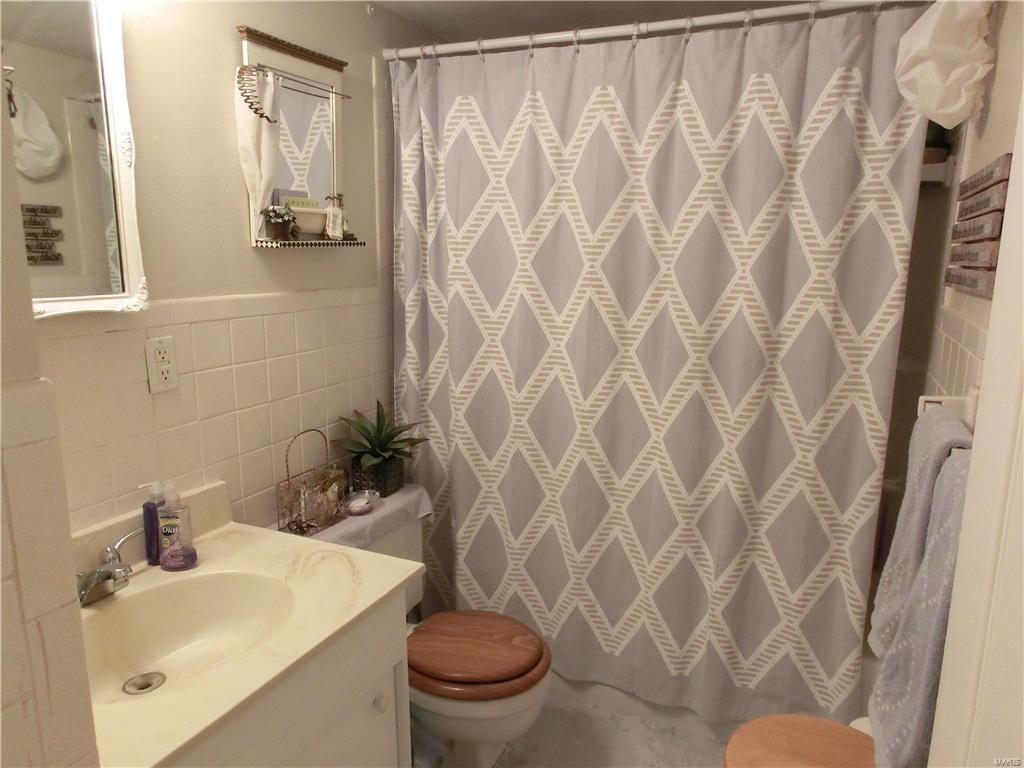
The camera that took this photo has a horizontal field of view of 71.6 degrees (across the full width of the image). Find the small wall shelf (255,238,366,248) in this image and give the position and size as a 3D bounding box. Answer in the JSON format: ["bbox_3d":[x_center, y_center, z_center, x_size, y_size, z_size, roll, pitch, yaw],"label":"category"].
[{"bbox_3d":[-0.505,-0.358,1.813,0.080,0.018,0.335,5,12,24],"label":"small wall shelf"}]

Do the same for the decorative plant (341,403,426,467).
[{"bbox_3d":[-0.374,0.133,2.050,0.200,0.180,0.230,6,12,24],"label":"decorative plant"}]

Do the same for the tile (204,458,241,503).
[{"bbox_3d":[-0.683,0.235,1.669,0.010,0.108,0.108,5,12,24],"label":"tile"}]

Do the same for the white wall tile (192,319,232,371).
[{"bbox_3d":[-0.677,-0.086,1.599,0.009,0.108,0.108,6,12,24],"label":"white wall tile"}]

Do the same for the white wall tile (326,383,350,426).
[{"bbox_3d":[-0.503,0.056,2.061,0.010,0.109,0.109,5,12,24],"label":"white wall tile"}]

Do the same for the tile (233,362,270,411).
[{"bbox_3d":[-0.640,0.002,1.743,0.010,0.109,0.109,5,12,24],"label":"tile"}]

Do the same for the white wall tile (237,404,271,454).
[{"bbox_3d":[-0.637,0.109,1.747,0.010,0.108,0.108,5,12,24],"label":"white wall tile"}]

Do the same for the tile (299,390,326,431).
[{"bbox_3d":[-0.549,0.074,1.962,0.010,0.109,0.109,5,12,24],"label":"tile"}]

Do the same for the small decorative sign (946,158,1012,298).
[{"bbox_3d":[0.807,-0.261,1.245,0.013,0.213,0.505,6,12,24],"label":"small decorative sign"}]

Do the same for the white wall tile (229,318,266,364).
[{"bbox_3d":[-0.631,-0.105,1.697,0.009,0.108,0.108,6,12,24],"label":"white wall tile"}]

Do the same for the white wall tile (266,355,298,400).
[{"bbox_3d":[-0.586,-0.015,1.815,0.009,0.108,0.108,6,12,24],"label":"white wall tile"}]

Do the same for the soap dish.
[{"bbox_3d":[-0.405,0.328,1.925,0.095,0.038,0.115,5,12,24],"label":"soap dish"}]

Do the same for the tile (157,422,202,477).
[{"bbox_3d":[-0.728,0.145,1.551,0.010,0.108,0.108,5,12,24],"label":"tile"}]

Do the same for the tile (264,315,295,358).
[{"bbox_3d":[-0.590,-0.124,1.804,0.010,0.108,0.108,5,12,24],"label":"tile"}]

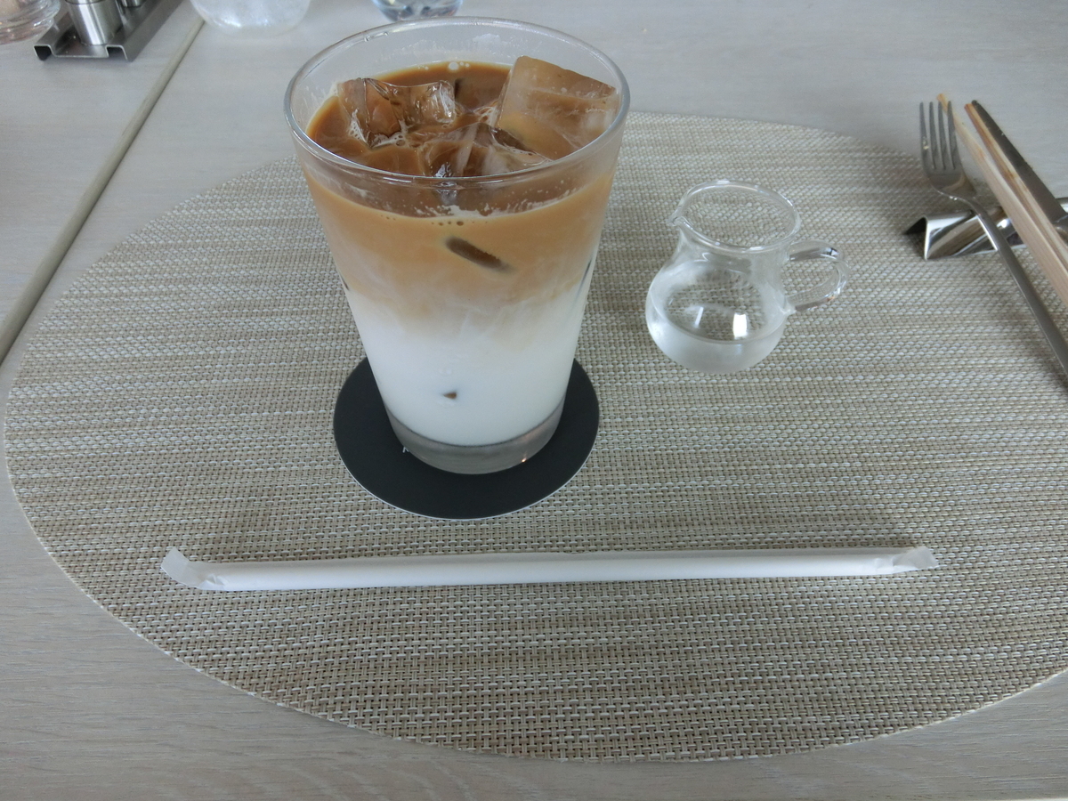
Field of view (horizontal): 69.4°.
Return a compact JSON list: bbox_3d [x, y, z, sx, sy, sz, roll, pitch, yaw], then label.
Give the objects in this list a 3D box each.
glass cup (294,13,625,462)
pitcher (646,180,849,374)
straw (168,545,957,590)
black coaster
[{"bbox_3d":[-0.020,-0.038,0.238,0.085,0.121,0.085,1,49,-1],"label":"glass cup"},{"bbox_3d":[0.077,-0.041,0.284,0.064,0.063,0.052,2,49,0],"label":"pitcher"},{"bbox_3d":[0.006,0.051,0.239,0.239,0.008,0.012,0,49,-2],"label":"straw"},{"bbox_3d":[-0.024,0.003,0.283,0.096,0.002,0.096,2,49,0],"label":"black coaster"}]

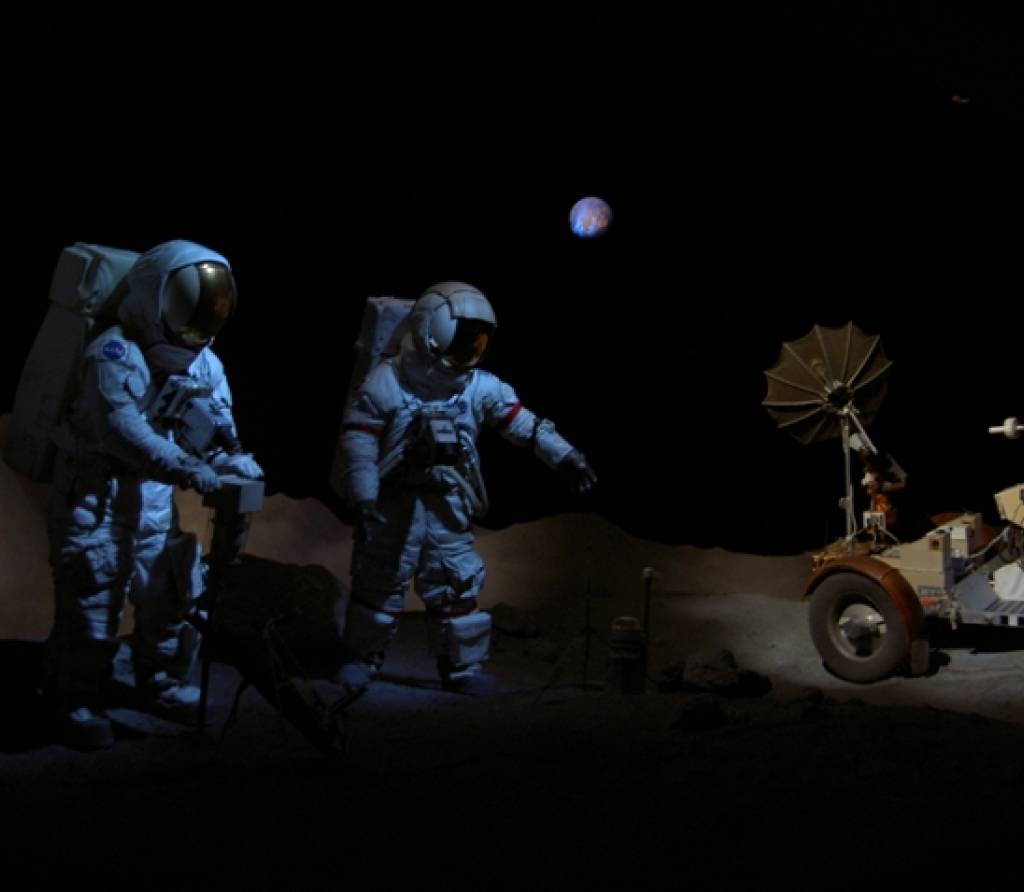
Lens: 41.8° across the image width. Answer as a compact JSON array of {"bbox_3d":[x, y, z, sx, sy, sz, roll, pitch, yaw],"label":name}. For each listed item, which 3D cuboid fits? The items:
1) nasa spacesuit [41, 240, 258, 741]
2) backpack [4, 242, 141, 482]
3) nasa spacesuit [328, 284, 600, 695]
[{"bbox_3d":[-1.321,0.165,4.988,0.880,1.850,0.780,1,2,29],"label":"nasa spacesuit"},{"bbox_3d":[-1.612,-0.300,5.183,0.300,0.900,0.500,20,11,27],"label":"backpack"},{"bbox_3d":[-0.285,0.185,6.230,1.030,1.850,0.820,-1,2,-27],"label":"nasa spacesuit"}]

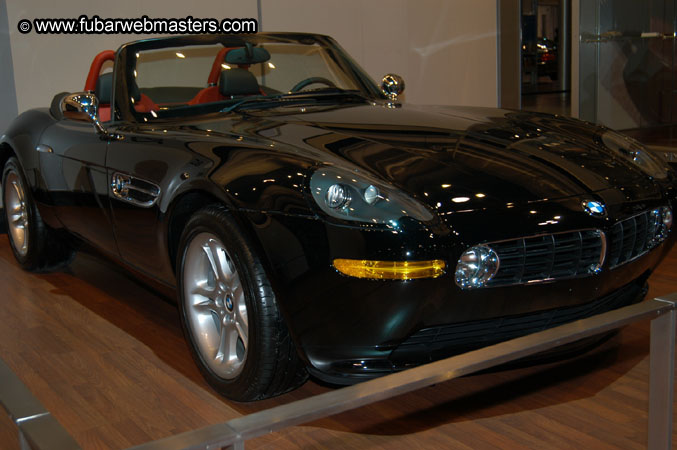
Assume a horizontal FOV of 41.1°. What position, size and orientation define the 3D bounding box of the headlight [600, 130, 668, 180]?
[{"bbox_3d":[1.075,-0.256,3.259,0.250,0.155,0.390,-10,13,-32],"label":"headlight"}]

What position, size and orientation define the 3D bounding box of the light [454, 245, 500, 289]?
[{"bbox_3d":[0.393,0.115,2.572,0.120,0.117,0.080,-7,11,-17],"label":"light"}]

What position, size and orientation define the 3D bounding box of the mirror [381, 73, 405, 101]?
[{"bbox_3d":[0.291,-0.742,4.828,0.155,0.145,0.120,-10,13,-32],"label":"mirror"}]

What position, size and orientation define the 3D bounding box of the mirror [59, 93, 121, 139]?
[{"bbox_3d":[-1.087,-0.476,3.931,0.210,0.190,0.150,-10,13,-32],"label":"mirror"}]

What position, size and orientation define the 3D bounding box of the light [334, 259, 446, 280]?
[{"bbox_3d":[0.151,0.120,2.554,0.312,0.050,0.070,-2,11,3],"label":"light"}]

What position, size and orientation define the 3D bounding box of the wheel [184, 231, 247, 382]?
[{"bbox_3d":[-0.340,0.252,2.980,0.170,0.488,0.488,-10,13,-31],"label":"wheel"}]

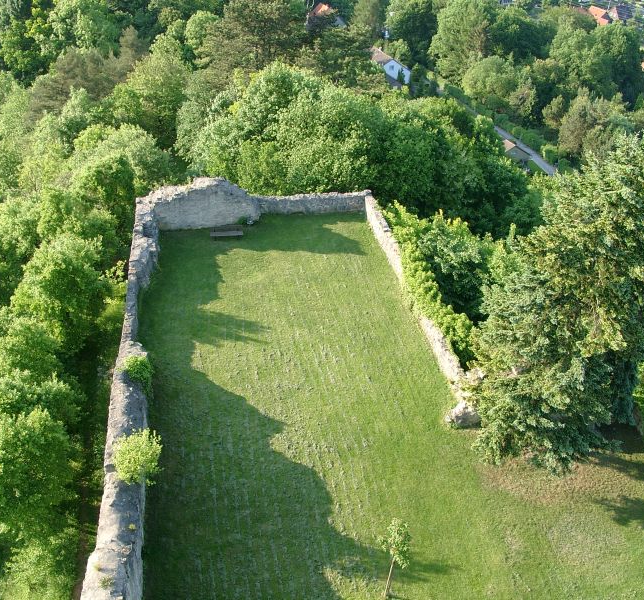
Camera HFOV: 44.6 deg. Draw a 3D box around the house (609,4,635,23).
[{"bbox_3d":[152.555,-144.786,399.664,9.800,9.200,8.800,-8,37,-17],"label":"house"}]

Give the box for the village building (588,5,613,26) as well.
[{"bbox_3d":[134.315,-136.967,383.019,8.700,9.000,10.800,-13,38,-23],"label":"village building"}]

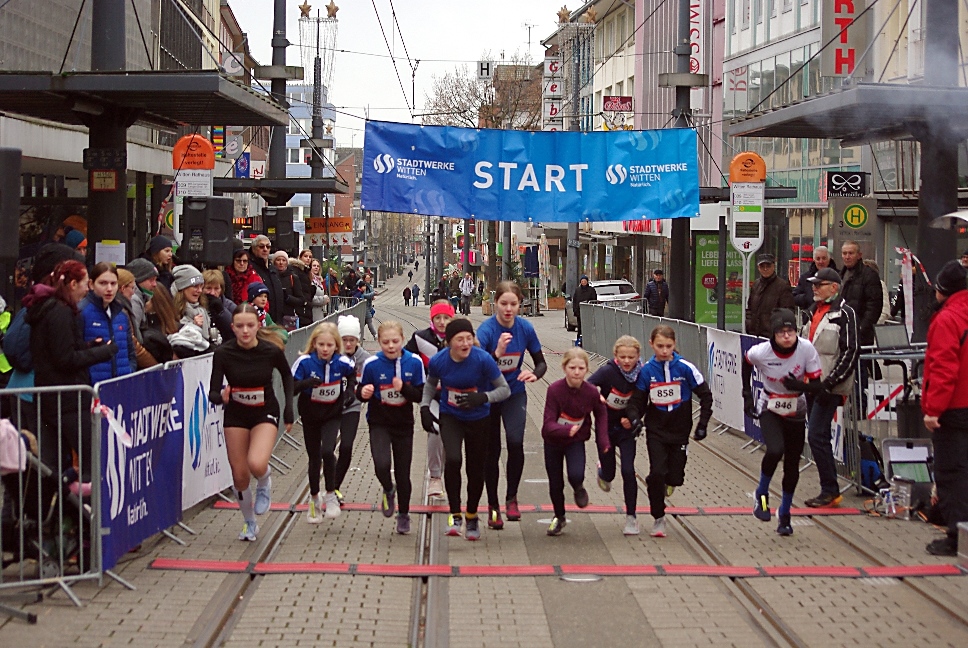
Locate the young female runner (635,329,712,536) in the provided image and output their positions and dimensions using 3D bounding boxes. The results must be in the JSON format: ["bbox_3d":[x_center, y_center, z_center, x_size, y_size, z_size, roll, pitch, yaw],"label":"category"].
[{"bbox_3d":[1.253,0.718,14.600,0.520,1.390,0.650,0,1,5],"label":"young female runner"}]

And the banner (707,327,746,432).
[{"bbox_3d":[2.506,0.581,23.100,0.040,0.960,2.400,1,2,-2],"label":"banner"}]

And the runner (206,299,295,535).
[{"bbox_3d":[-1.491,0.623,14.100,0.530,1.510,0.680,1,2,-3],"label":"runner"}]

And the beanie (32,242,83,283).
[{"bbox_3d":[-2.538,-0.362,13.200,0.290,0.250,0.260,1,2,18],"label":"beanie"}]

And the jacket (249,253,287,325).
[{"bbox_3d":[-2.227,-0.301,22.500,0.520,0.820,0.340,0,2,-34],"label":"jacket"}]

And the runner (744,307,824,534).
[{"bbox_3d":[1.974,0.651,14.600,0.540,1.490,0.640,0,1,2],"label":"runner"}]

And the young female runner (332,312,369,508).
[{"bbox_3d":[-0.974,0.631,16.100,0.400,1.400,0.550,1,2,-3],"label":"young female runner"}]

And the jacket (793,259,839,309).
[{"bbox_3d":[3.273,-0.269,21.600,0.560,0.780,0.340,1,1,12],"label":"jacket"}]

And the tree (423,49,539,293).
[{"bbox_3d":[0.020,-5.769,90.000,5.000,10.500,5.000,1,2,0],"label":"tree"}]

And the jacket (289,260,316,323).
[{"bbox_3d":[-2.337,-0.394,28.500,0.470,0.900,0.350,-1,2,-41],"label":"jacket"}]

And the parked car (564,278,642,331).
[{"bbox_3d":[3.425,-0.553,63.000,1.800,1.500,4.300,1,1,-4],"label":"parked car"}]

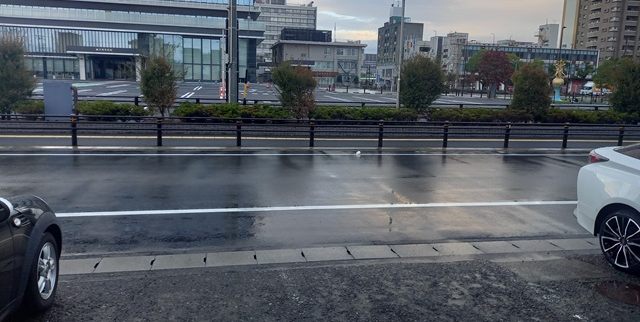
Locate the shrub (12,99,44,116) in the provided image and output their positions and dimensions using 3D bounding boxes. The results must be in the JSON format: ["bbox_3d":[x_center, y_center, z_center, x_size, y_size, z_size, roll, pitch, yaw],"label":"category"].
[{"bbox_3d":[-8.839,-1.590,14.191,1.150,0.620,0.950,0,10,-12],"label":"shrub"}]

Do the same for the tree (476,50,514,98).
[{"bbox_3d":[20.068,-9.954,52.994,4.000,5.490,3.800,0,10,-12],"label":"tree"}]

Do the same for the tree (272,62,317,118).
[{"bbox_3d":[-0.892,-2.342,15.803,1.420,2.100,1.380,0,10,-12],"label":"tree"}]

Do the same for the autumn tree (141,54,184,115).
[{"bbox_3d":[-5.092,-2.350,14.881,1.250,2.140,1.200,0,10,-12],"label":"autumn tree"}]

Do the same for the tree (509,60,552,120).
[{"bbox_3d":[7.944,-2.530,17.707,1.420,2.400,1.400,0,10,-12],"label":"tree"}]

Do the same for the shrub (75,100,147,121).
[{"bbox_3d":[-6.631,-1.596,14.674,2.100,0.640,1.000,0,10,-12],"label":"shrub"}]

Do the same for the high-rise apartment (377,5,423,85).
[{"bbox_3d":[27.500,-36.801,155.472,7.600,27.000,17.400,0,10,-12],"label":"high-rise apartment"}]

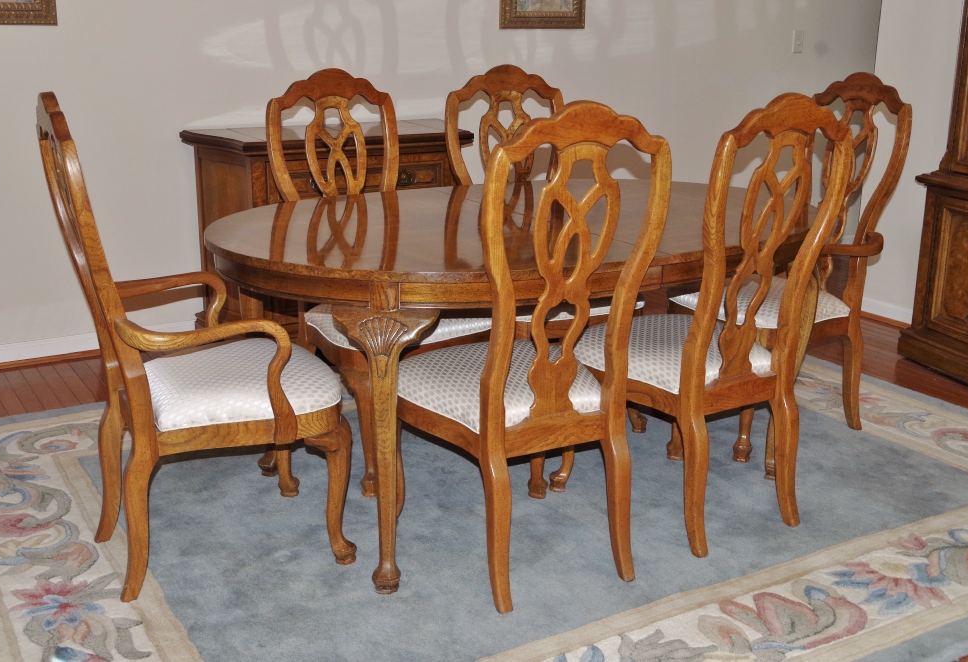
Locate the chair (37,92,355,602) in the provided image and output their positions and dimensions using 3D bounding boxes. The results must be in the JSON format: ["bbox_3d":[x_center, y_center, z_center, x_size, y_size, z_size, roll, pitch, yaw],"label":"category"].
[{"bbox_3d":[-0.664,0.001,2.705,0.614,1.108,0.554,-8,17,-27],"label":"chair"}]

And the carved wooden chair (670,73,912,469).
[{"bbox_3d":[0.914,-0.234,3.606,0.614,1.108,0.554,-8,18,-27],"label":"carved wooden chair"}]

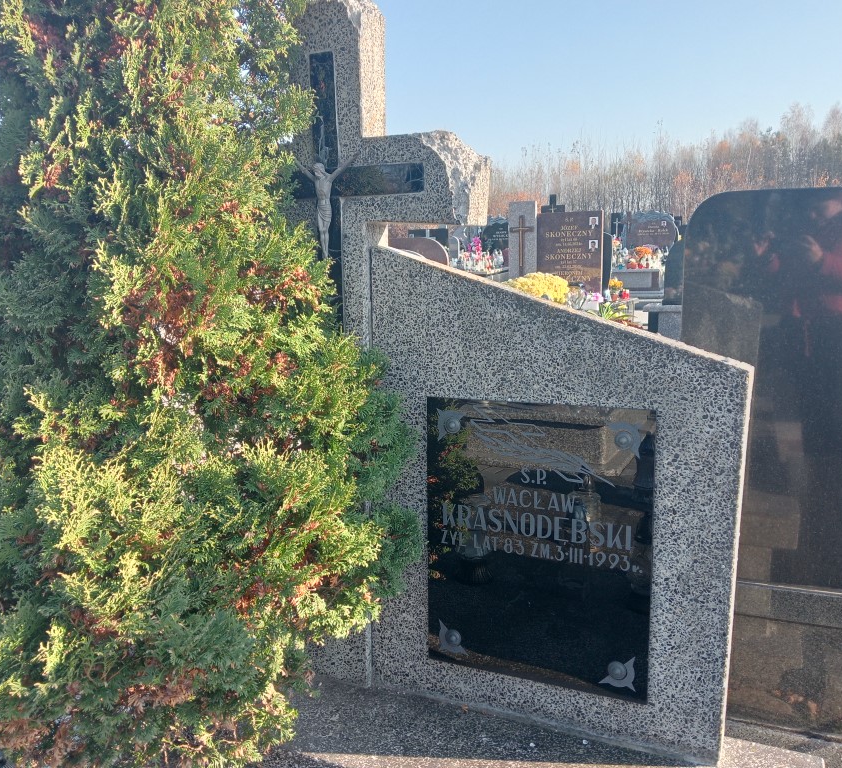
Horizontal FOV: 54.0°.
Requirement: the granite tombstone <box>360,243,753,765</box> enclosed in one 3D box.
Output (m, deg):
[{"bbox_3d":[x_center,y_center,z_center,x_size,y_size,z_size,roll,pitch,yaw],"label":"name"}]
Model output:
[{"bbox_3d":[0.218,0.188,1.460,0.650,0.860,0.085,3,10,22],"label":"granite tombstone"}]

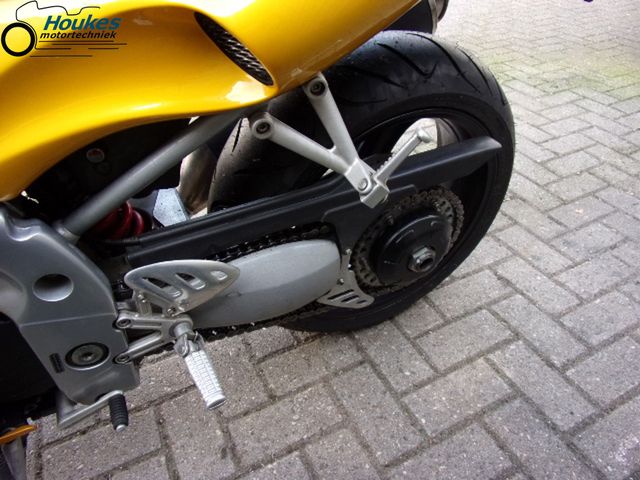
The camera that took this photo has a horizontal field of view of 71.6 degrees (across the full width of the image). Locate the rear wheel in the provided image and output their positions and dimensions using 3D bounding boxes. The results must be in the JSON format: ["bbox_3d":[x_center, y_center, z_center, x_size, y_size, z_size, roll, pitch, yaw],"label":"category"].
[{"bbox_3d":[0.097,-0.070,0.879,0.630,0.630,0.186,-20,46,-19],"label":"rear wheel"}]

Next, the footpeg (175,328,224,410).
[{"bbox_3d":[-0.154,0.164,0.576,0.035,0.028,0.116,-20,46,-19],"label":"footpeg"}]

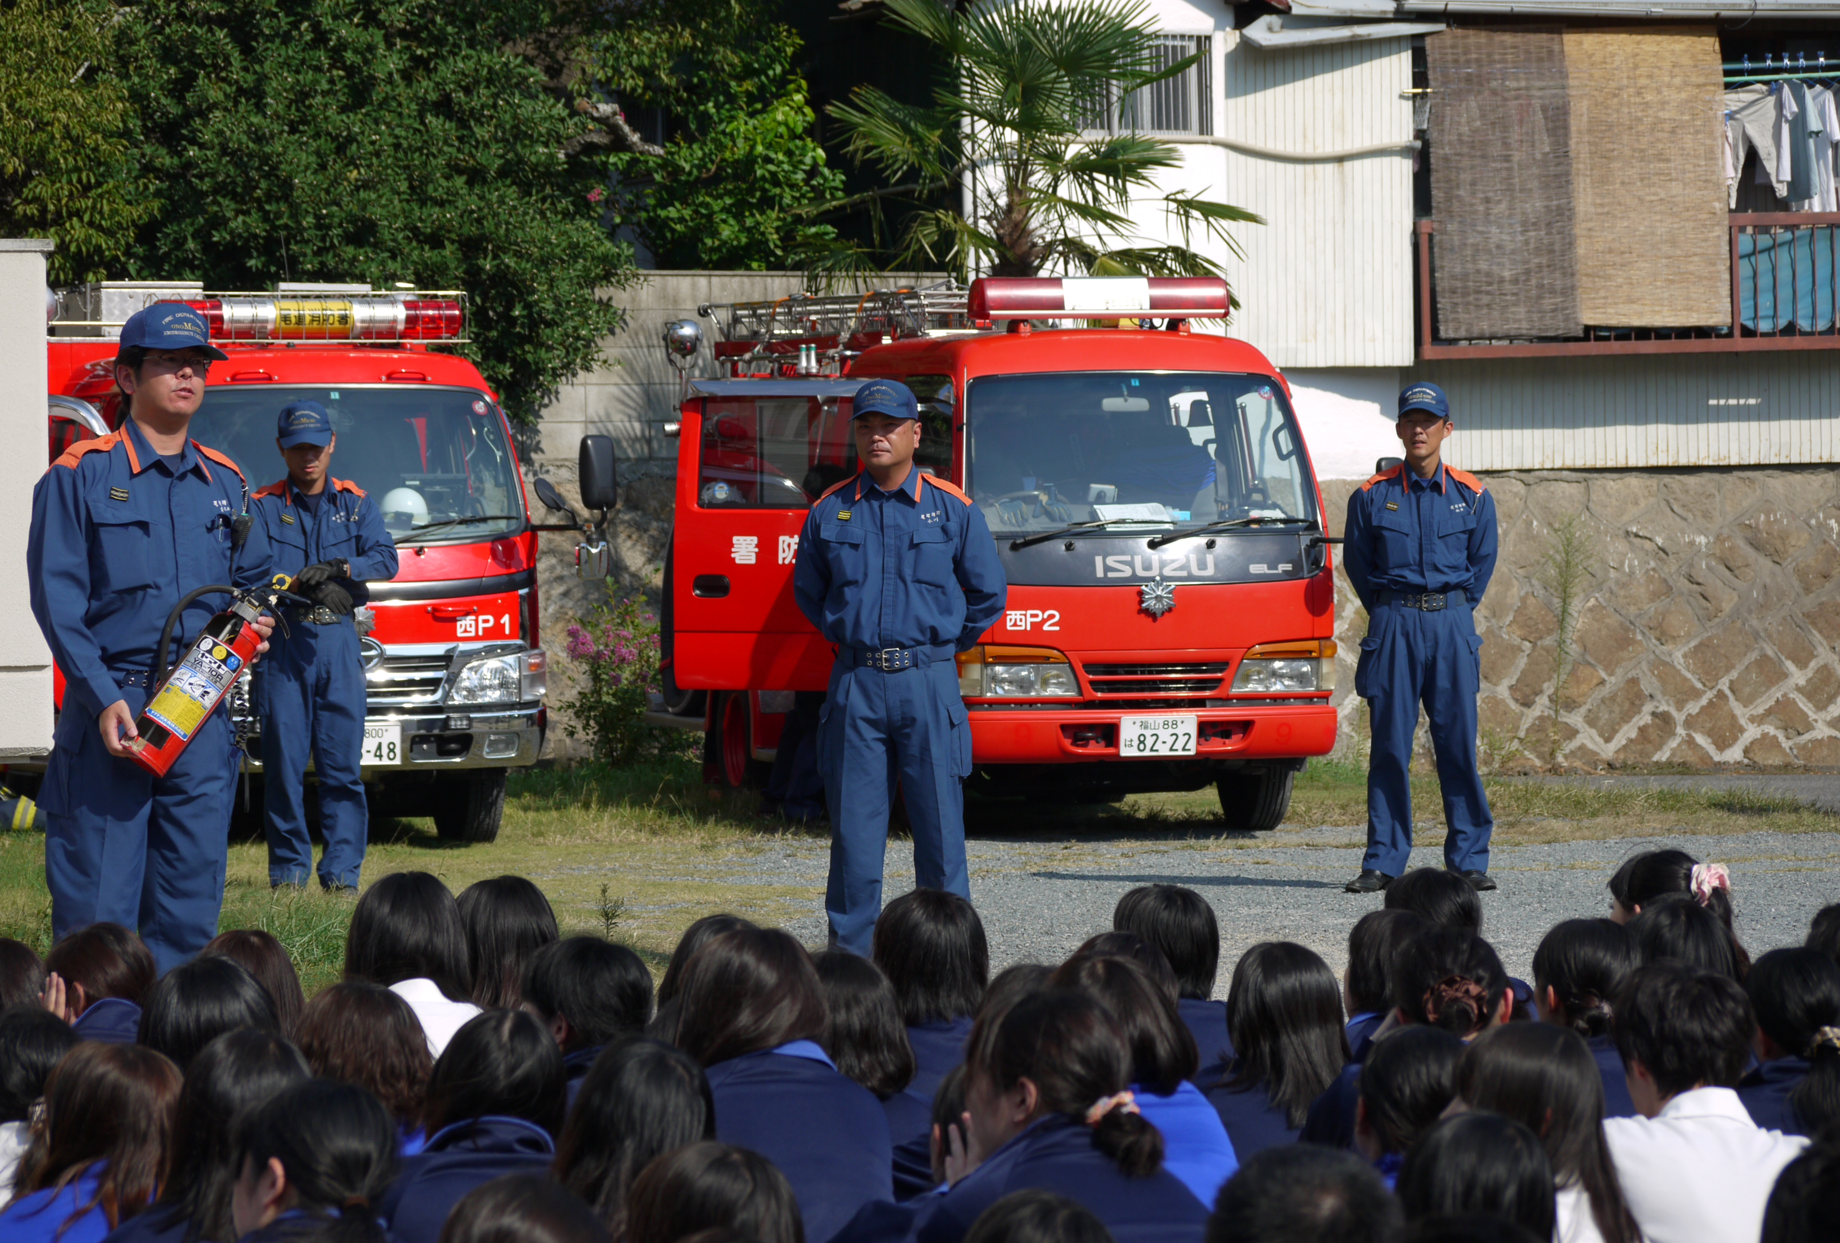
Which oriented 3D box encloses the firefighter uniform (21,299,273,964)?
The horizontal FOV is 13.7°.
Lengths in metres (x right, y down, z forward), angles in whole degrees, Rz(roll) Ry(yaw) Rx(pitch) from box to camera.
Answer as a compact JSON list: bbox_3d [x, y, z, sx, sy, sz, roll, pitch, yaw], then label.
[{"bbox_3d":[-1.639,0.204,16.300,0.530,1.730,0.380,0,1,-25],"label":"firefighter uniform"}]

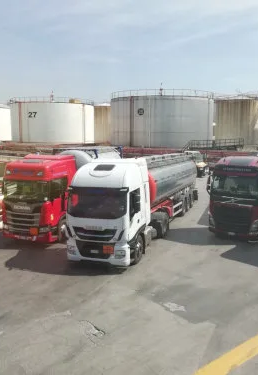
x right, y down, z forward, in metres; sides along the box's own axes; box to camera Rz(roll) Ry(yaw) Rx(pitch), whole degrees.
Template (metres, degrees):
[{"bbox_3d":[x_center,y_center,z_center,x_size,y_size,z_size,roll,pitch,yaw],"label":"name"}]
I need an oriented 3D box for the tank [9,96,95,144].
[{"bbox_3d":[-19.564,-17.233,101.743,21.290,10.450,21.290,-1,8,-11],"label":"tank"}]

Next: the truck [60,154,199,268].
[{"bbox_3d":[1.119,0.139,20.114,2.550,3.850,14.200,3,9,18],"label":"truck"}]

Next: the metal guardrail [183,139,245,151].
[{"bbox_3d":[13.702,-6.827,62.500,10.200,1.950,1.100,-1,8,-11],"label":"metal guardrail"}]

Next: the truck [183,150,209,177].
[{"bbox_3d":[7.726,-2.728,43.797,2.400,2.900,6.500,2,8,14],"label":"truck"}]

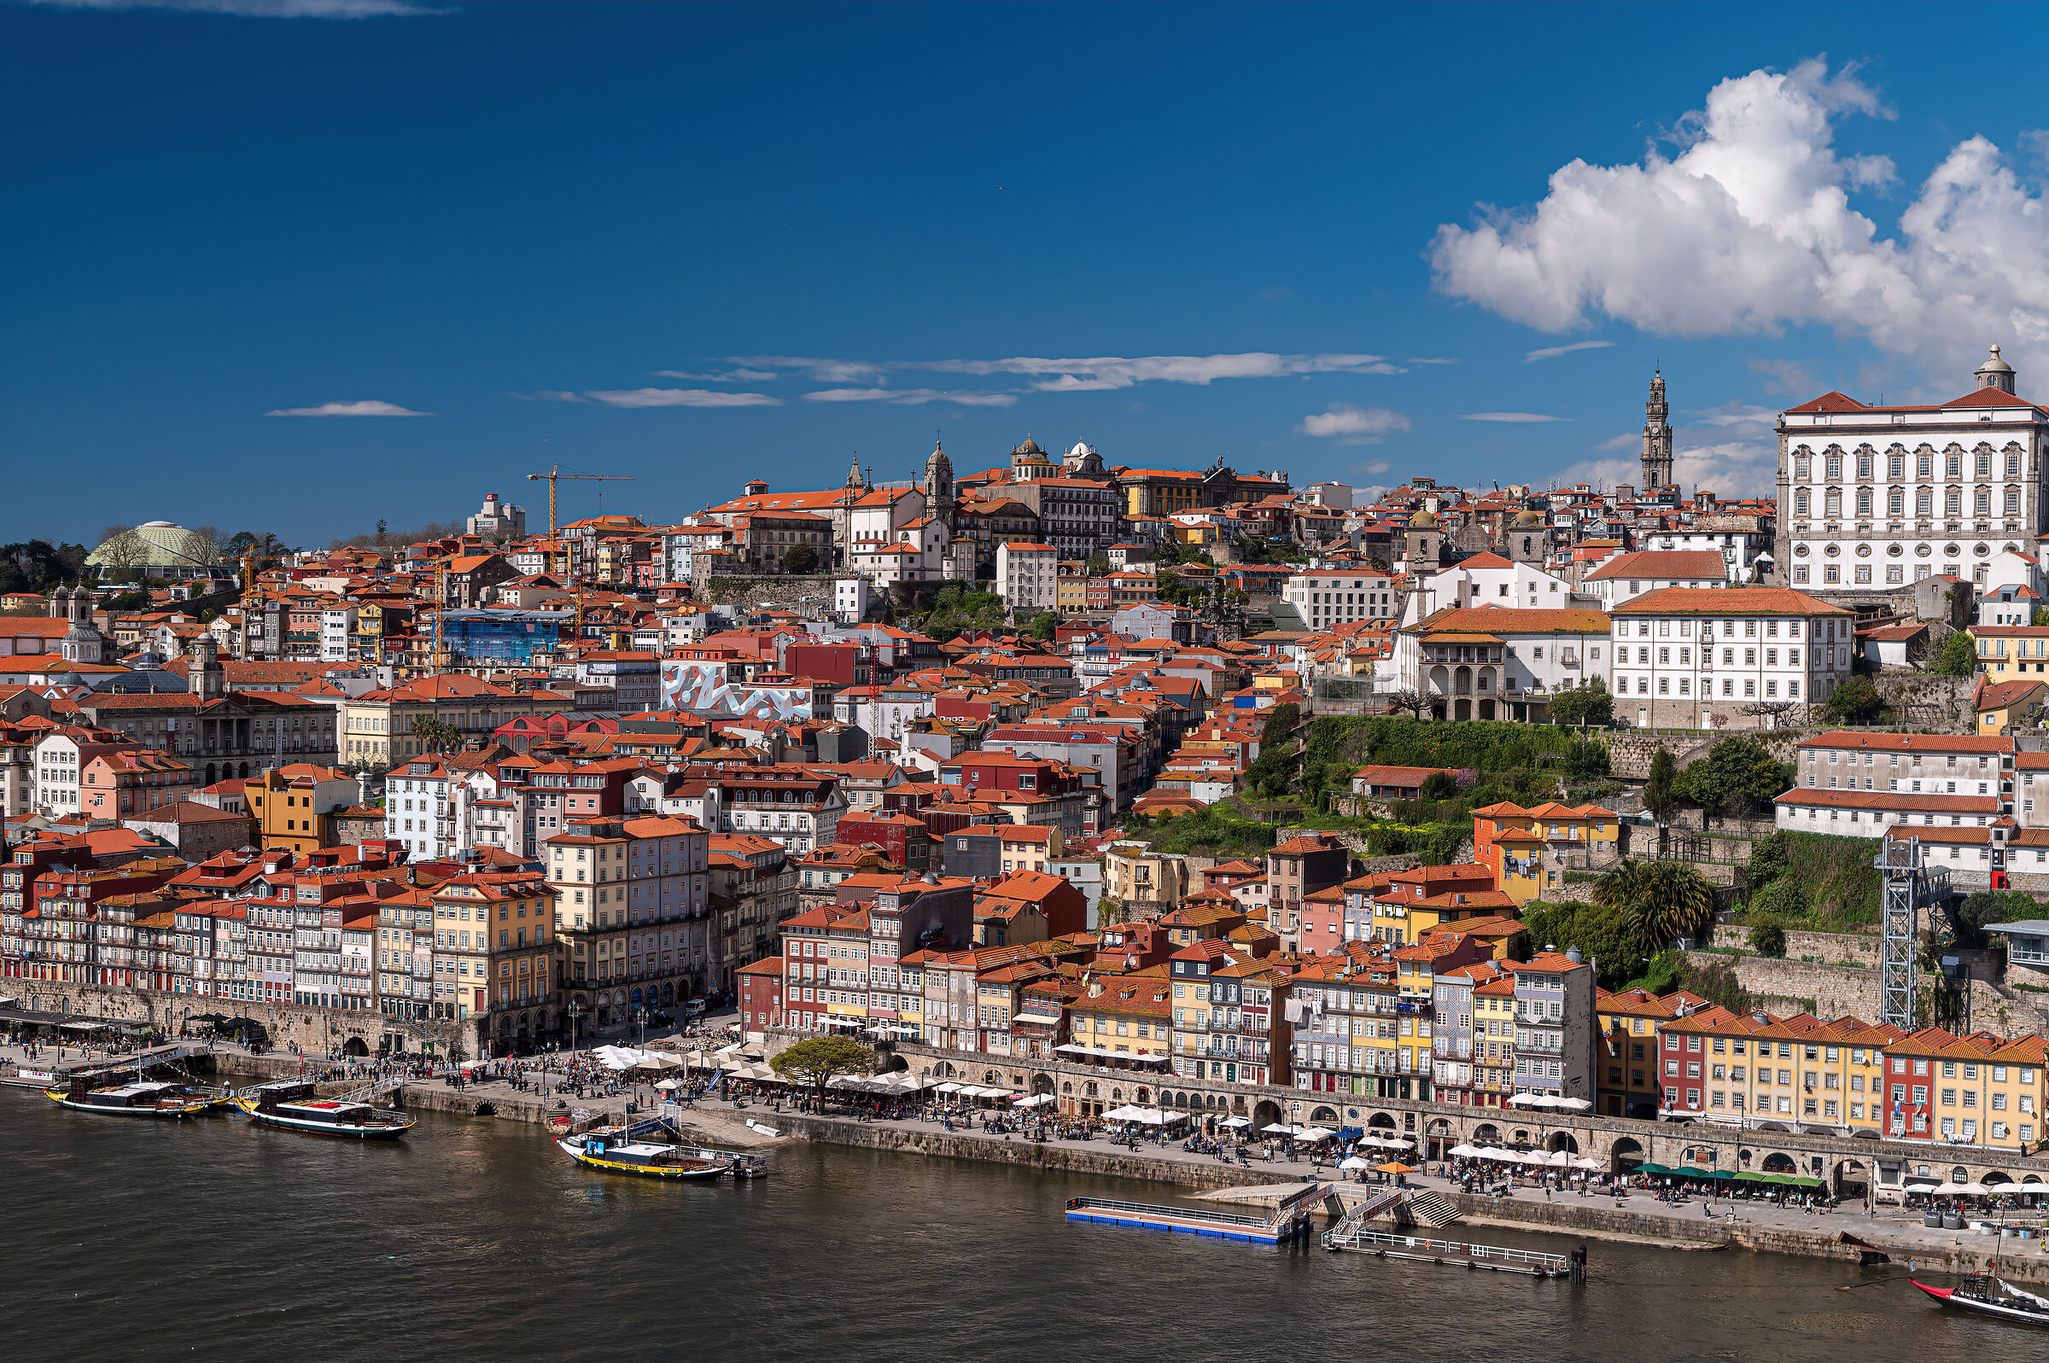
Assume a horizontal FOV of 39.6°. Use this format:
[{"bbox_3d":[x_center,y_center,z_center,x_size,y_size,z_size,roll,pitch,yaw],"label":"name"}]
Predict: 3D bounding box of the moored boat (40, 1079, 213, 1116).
[{"bbox_3d":[-134.110,61.710,424.000,28.500,5.300,5.000,1,2,24],"label":"moored boat"}]

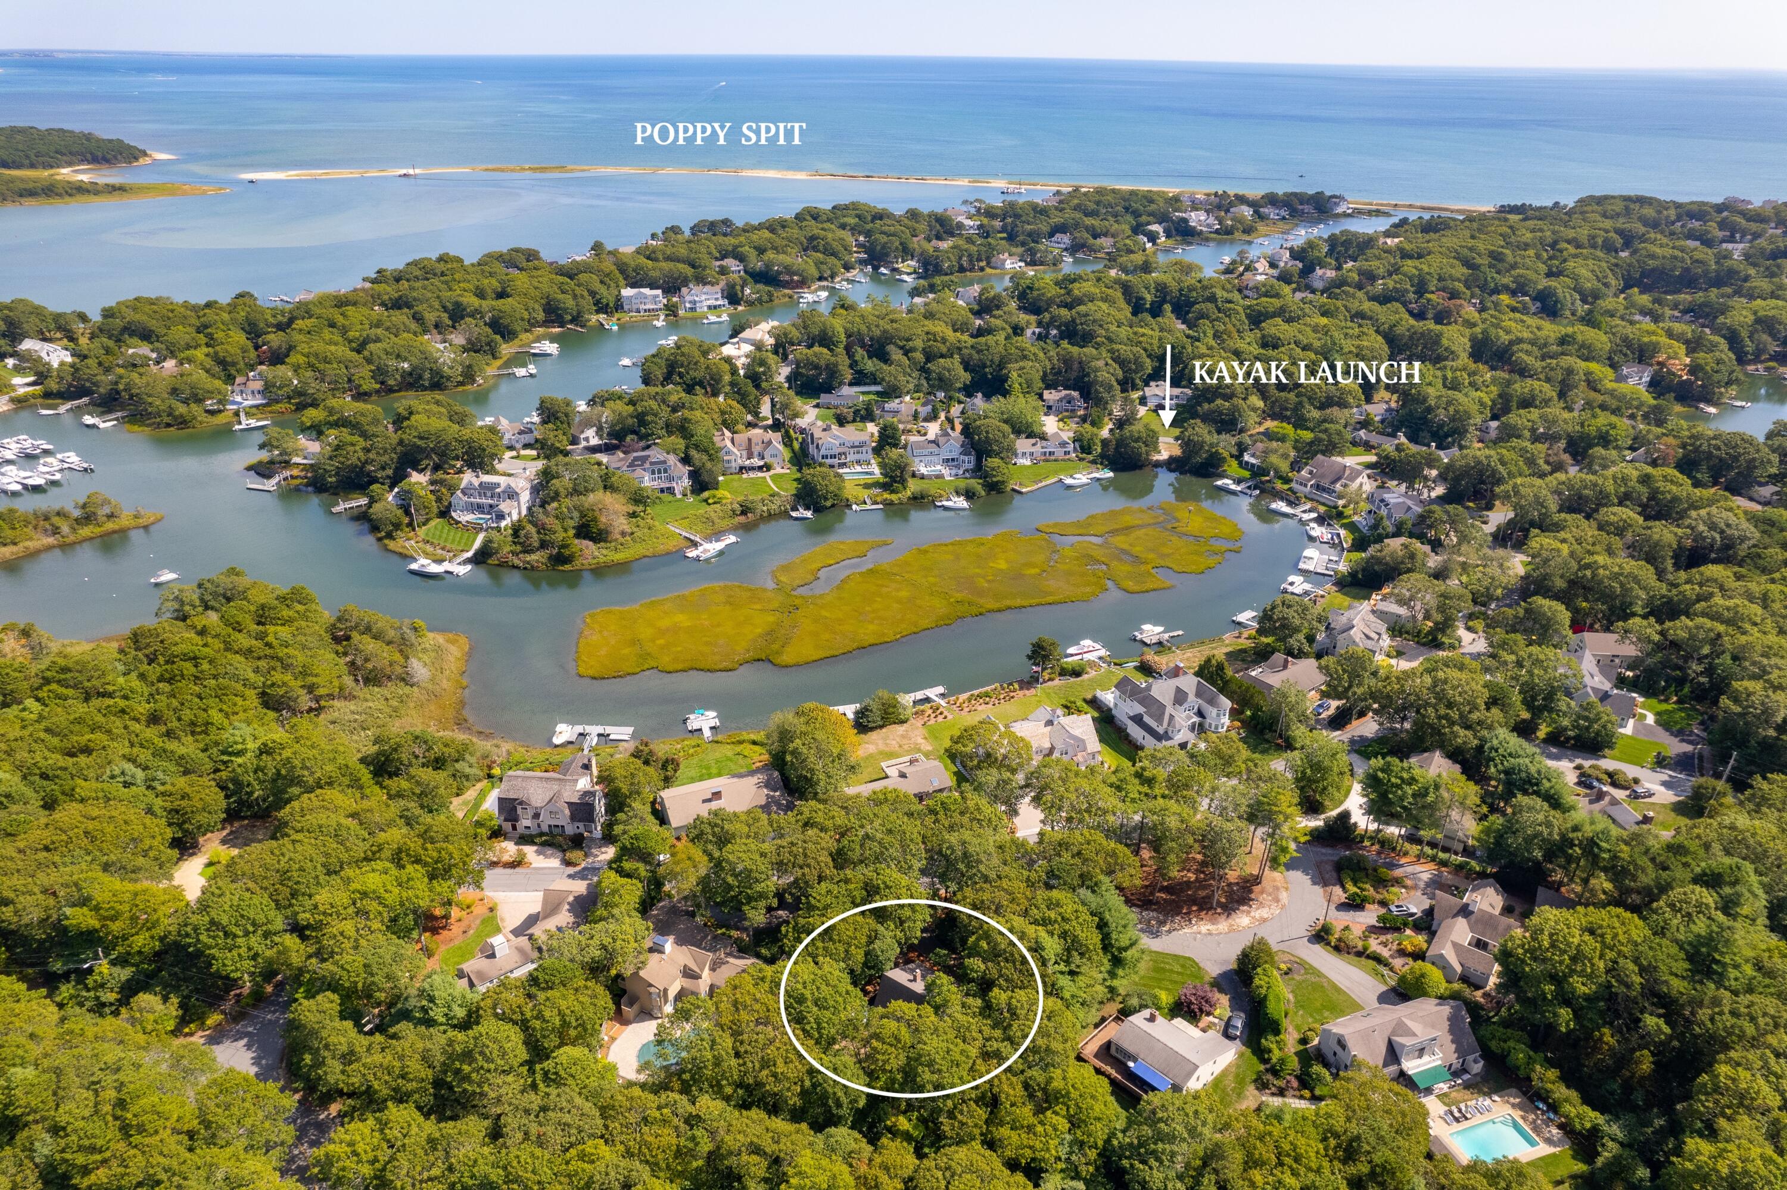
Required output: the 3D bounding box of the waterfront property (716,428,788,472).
[{"bbox_3d":[-48.580,-49.260,368.620,23.770,9.700,18.960,0,27,-2],"label":"waterfront property"}]

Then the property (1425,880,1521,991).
[{"bbox_3d":[90.360,51.830,170.900,12.360,6.200,20.790,19,32,33],"label":"property"}]

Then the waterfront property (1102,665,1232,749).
[{"bbox_3d":[56.590,21.910,222.090,18.000,9.800,18.500,-13,29,-25],"label":"waterfront property"}]

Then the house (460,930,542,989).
[{"bbox_3d":[-59.360,54.720,163.530,10.860,6.800,8.060,-16,31,-30],"label":"house"}]

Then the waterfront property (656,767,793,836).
[{"bbox_3d":[-30.230,36.340,195.660,21.300,5.800,12.300,-11,29,-21],"label":"waterfront property"}]

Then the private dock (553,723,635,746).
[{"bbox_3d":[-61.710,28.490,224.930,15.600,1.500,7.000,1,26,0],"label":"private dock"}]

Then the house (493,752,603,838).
[{"bbox_3d":[-59.550,34.830,194.660,17.700,8.800,16.300,3,27,4],"label":"house"}]

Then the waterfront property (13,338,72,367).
[{"bbox_3d":[-366.300,-104.240,472.190,28.140,9.500,10.580,17,31,29],"label":"waterfront property"}]

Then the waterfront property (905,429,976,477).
[{"bbox_3d":[16.010,-48.370,369.600,20.500,11.500,14.000,-4,27,-9],"label":"waterfront property"}]

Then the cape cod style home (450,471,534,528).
[{"bbox_3d":[-117.610,-29.490,318.800,21.000,11.000,15.000,5,27,9],"label":"cape cod style home"}]

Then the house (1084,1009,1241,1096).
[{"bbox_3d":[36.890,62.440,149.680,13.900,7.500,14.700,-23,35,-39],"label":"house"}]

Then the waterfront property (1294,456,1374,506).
[{"bbox_3d":[140.790,-37.140,352.490,18.070,9.000,18.350,-14,30,-26],"label":"waterfront property"}]

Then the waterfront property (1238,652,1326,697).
[{"bbox_3d":[83.710,17.990,235.060,15.300,5.800,12.500,-16,31,-30],"label":"waterfront property"}]

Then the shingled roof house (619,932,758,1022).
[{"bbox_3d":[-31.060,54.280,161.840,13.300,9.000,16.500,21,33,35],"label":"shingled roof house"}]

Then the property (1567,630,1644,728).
[{"bbox_3d":[155.430,17.230,236.710,18.990,8.500,28.090,4,27,7],"label":"property"}]

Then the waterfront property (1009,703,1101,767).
[{"bbox_3d":[31.220,27.580,212.720,15.300,7.500,13.300,-7,28,-15],"label":"waterfront property"}]

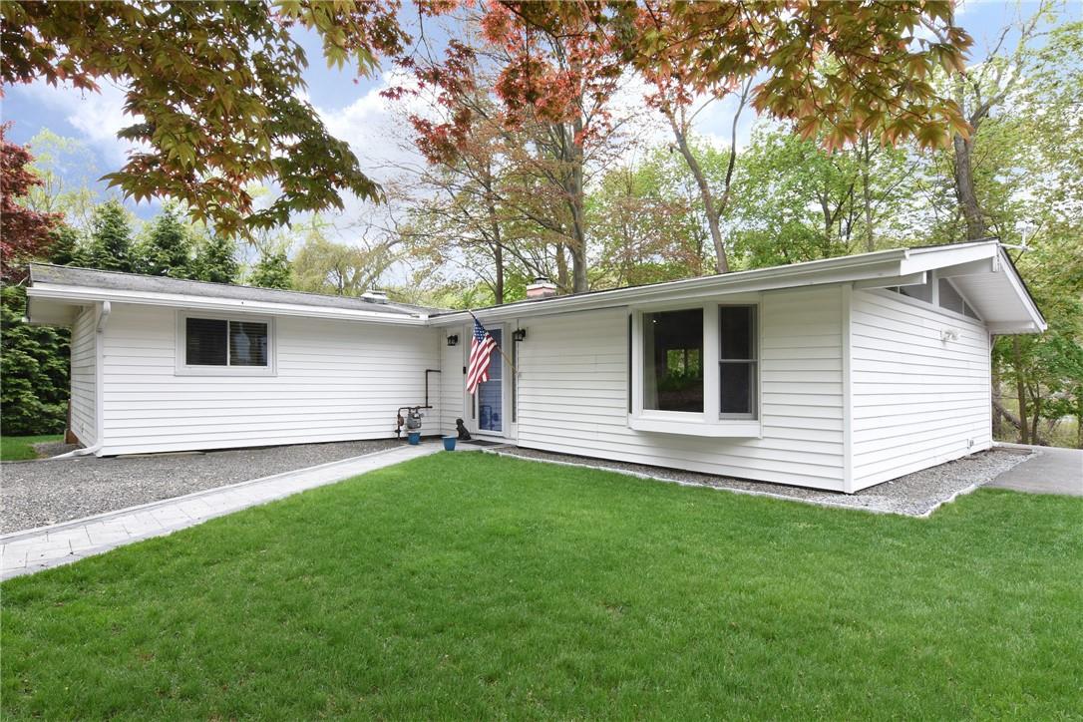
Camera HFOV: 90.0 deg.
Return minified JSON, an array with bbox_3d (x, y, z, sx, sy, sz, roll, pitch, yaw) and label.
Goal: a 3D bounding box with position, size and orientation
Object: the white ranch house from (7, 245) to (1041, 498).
[{"bbox_3d":[-0.780,-0.060,11.600,14.400,3.420,15.000,2,-3,-43],"label":"white ranch house"}]

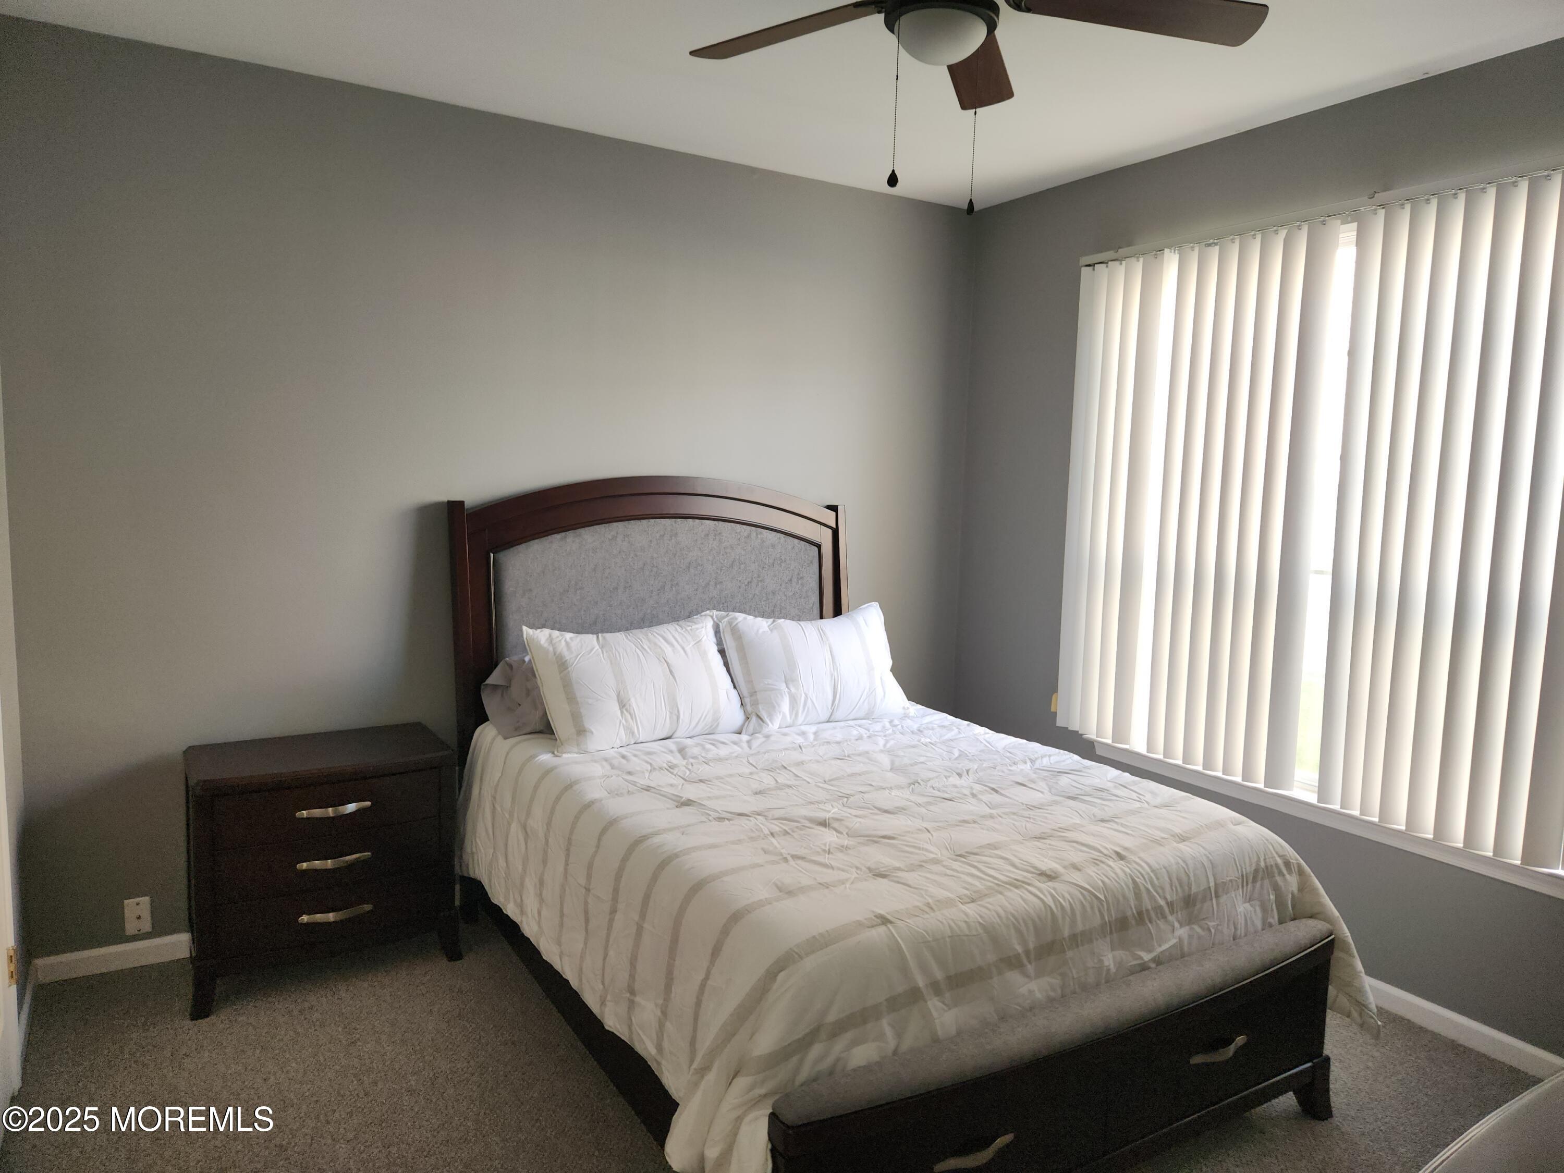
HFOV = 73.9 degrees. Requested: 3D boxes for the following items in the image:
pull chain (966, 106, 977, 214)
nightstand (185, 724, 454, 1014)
[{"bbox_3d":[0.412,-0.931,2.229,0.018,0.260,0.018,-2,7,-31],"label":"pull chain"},{"bbox_3d":[-1.440,0.850,3.265,0.748,0.682,0.426,-2,7,-31],"label":"nightstand"}]

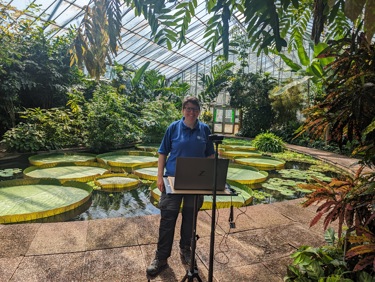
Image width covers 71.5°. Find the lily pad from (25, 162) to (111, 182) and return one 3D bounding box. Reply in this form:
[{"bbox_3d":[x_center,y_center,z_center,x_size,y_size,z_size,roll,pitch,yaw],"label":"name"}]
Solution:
[{"bbox_3d":[-2.957,0.789,6.563,2.020,0.140,2.020,2,5,0],"label":"lily pad"}]

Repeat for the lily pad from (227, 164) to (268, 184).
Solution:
[{"bbox_3d":[1.081,0.906,7.210,2.150,0.140,2.150,2,5,0],"label":"lily pad"}]

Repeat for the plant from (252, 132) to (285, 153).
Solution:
[{"bbox_3d":[4.103,0.014,13.040,1.600,1.000,1.500,2,5,0],"label":"plant"}]

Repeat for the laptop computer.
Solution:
[{"bbox_3d":[0.088,0.227,1.942,0.360,0.245,0.285,2,5,-5],"label":"laptop computer"}]

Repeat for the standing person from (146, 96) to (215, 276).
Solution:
[{"bbox_3d":[-0.048,0.410,2.469,0.580,1.650,0.470,2,5,-8],"label":"standing person"}]

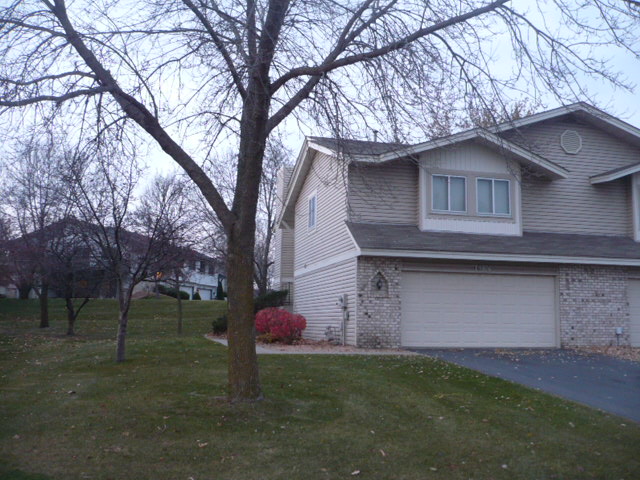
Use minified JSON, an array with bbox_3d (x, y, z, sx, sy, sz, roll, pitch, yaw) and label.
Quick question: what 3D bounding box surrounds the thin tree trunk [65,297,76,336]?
[{"bbox_3d":[-7.826,2.397,20.300,0.301,1.243,0.301,1,-7,0],"label":"thin tree trunk"}]

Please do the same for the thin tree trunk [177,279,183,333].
[{"bbox_3d":[-4.668,2.238,21.500,0.128,1.783,0.141,1,-7,0],"label":"thin tree trunk"}]

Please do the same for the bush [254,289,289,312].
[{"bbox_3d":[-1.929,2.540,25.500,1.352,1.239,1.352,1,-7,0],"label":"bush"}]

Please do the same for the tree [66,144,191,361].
[{"bbox_3d":[-4.056,0.218,13.800,2.416,4.603,2.536,1,-7,0],"label":"tree"}]

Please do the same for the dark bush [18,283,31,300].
[{"bbox_3d":[-21.462,3.739,47.000,0.781,1.295,0.781,1,-7,0],"label":"dark bush"}]

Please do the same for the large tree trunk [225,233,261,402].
[{"bbox_3d":[-1.127,1.156,9.700,0.472,2.494,0.449,1,-7,0],"label":"large tree trunk"}]

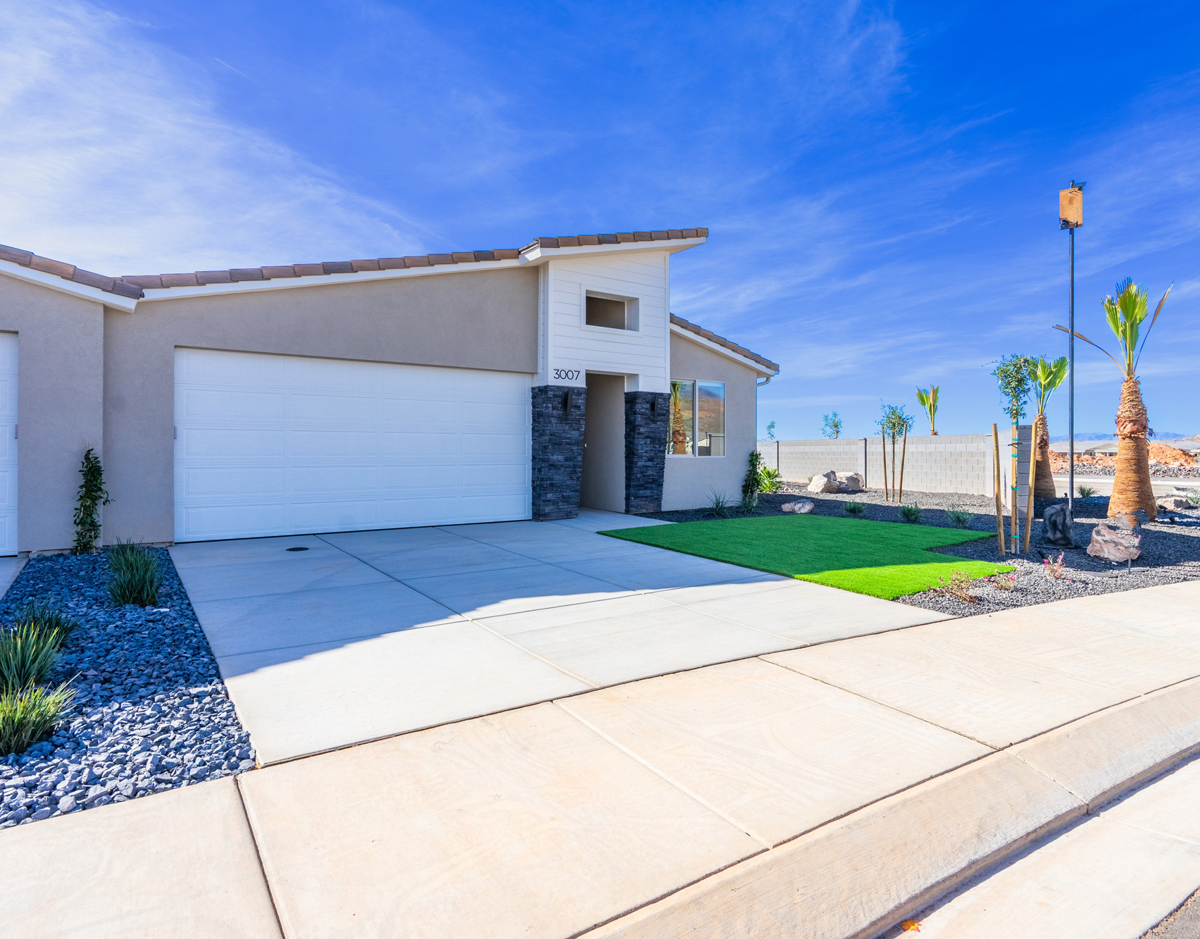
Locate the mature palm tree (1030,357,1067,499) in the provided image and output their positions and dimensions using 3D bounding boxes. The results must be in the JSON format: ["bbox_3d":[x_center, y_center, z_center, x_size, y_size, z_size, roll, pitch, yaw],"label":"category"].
[{"bbox_3d":[12.040,-1.110,16.800,0.900,3.790,0.900,1,1,36],"label":"mature palm tree"}]

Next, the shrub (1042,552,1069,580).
[{"bbox_3d":[4.700,0.995,6.460,0.230,0.270,0.220,1,1,36],"label":"shrub"}]

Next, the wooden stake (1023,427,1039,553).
[{"bbox_3d":[5.497,0.253,7.980,0.055,1.634,0.055,5,0,35],"label":"wooden stake"}]

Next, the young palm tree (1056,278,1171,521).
[{"bbox_3d":[9.040,-1.230,11.000,1.600,4.270,1.400,1,1,39],"label":"young palm tree"}]

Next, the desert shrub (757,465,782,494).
[{"bbox_3d":[4.750,0.280,17.600,0.680,0.800,0.680,0,1,15],"label":"desert shrub"}]

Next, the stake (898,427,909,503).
[{"bbox_3d":[7.310,-0.120,15.100,0.052,1.840,0.052,5,1,26],"label":"stake"}]

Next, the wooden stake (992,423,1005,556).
[{"bbox_3d":[5.100,0.253,8.000,0.052,1.680,0.052,-3,1,32],"label":"wooden stake"}]

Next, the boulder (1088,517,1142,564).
[{"bbox_3d":[6.240,0.885,7.600,0.530,0.430,0.440,1,1,39],"label":"boulder"}]

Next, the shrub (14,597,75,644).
[{"bbox_3d":[-3.480,0.980,3.950,0.330,0.320,0.330,-1,2,-42],"label":"shrub"}]

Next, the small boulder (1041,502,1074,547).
[{"bbox_3d":[6.430,0.760,8.800,0.400,0.580,0.380,1,1,36],"label":"small boulder"}]

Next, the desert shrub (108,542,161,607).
[{"bbox_3d":[-3.755,0.840,5.050,0.370,0.460,0.360,-1,1,-37],"label":"desert shrub"}]

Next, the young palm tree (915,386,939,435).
[{"bbox_3d":[12.600,-1.300,24.000,0.900,3.800,0.900,1,1,28],"label":"young palm tree"}]

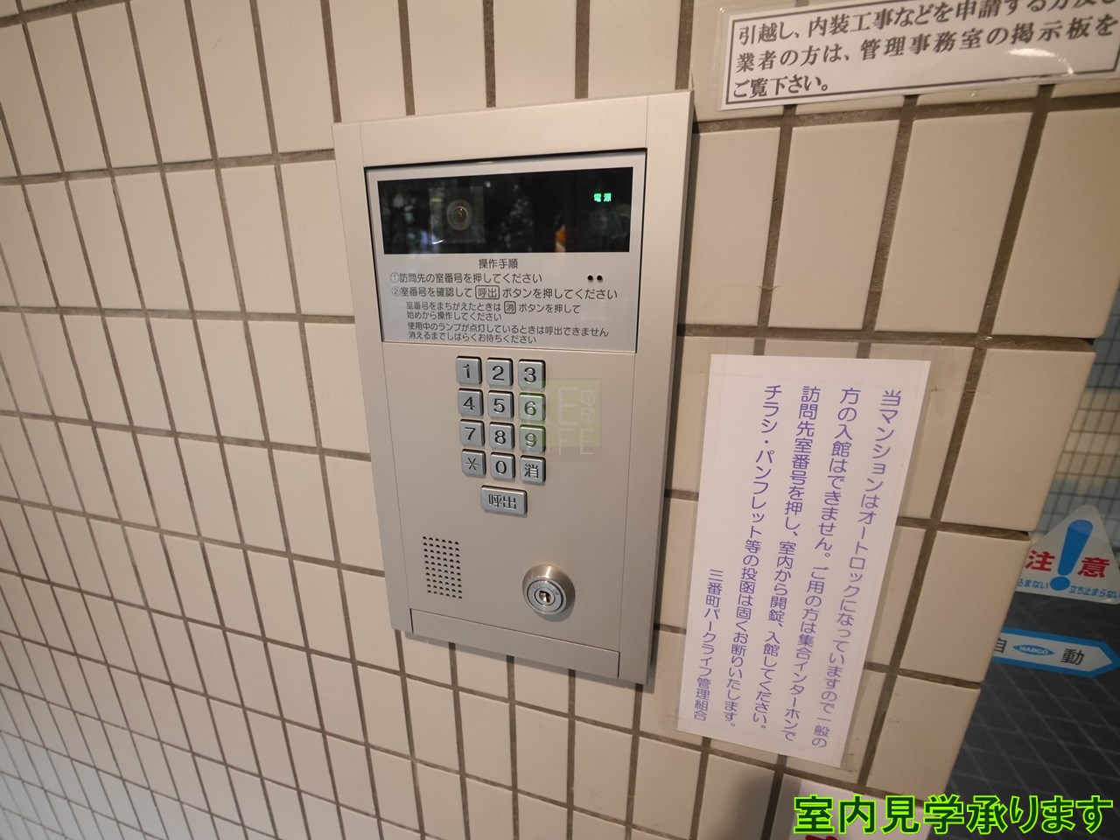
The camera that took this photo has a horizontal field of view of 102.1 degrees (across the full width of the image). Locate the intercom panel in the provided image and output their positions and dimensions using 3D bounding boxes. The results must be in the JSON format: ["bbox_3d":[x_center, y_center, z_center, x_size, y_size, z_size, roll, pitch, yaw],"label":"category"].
[{"bbox_3d":[-0.036,0.007,0.290,0.203,0.358,0.020,5,17,14],"label":"intercom panel"}]

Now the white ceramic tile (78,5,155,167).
[{"bbox_3d":[-0.301,-0.225,0.310,0.045,0.095,0.008,5,17,15],"label":"white ceramic tile"}]

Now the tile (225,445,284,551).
[{"bbox_3d":[-0.256,0.066,0.382,0.045,0.096,0.008,5,17,15],"label":"tile"}]

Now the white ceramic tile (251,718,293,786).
[{"bbox_3d":[-0.305,0.350,0.479,0.045,0.096,0.008,5,17,15],"label":"white ceramic tile"}]

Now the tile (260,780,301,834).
[{"bbox_3d":[-0.304,0.443,0.511,0.044,0.093,0.008,5,17,15],"label":"tile"}]

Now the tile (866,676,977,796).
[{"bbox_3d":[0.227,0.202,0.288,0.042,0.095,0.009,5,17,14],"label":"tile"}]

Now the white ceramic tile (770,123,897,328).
[{"bbox_3d":[0.132,-0.093,0.225,0.045,0.095,0.008,5,17,15],"label":"white ceramic tile"}]

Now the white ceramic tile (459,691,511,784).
[{"bbox_3d":[-0.062,0.273,0.392,0.045,0.095,0.009,5,17,15],"label":"white ceramic tile"}]

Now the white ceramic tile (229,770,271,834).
[{"bbox_3d":[-0.354,0.439,0.520,0.045,0.096,0.008,5,17,15],"label":"white ceramic tile"}]

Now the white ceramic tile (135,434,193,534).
[{"bbox_3d":[-0.350,0.057,0.410,0.045,0.095,0.009,5,17,15],"label":"white ceramic tile"}]

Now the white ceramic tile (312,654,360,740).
[{"bbox_3d":[-0.207,0.262,0.429,0.045,0.095,0.008,5,17,15],"label":"white ceramic tile"}]

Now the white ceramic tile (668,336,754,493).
[{"bbox_3d":[0.084,-0.002,0.267,0.044,0.093,0.008,5,17,15],"label":"white ceramic tile"}]

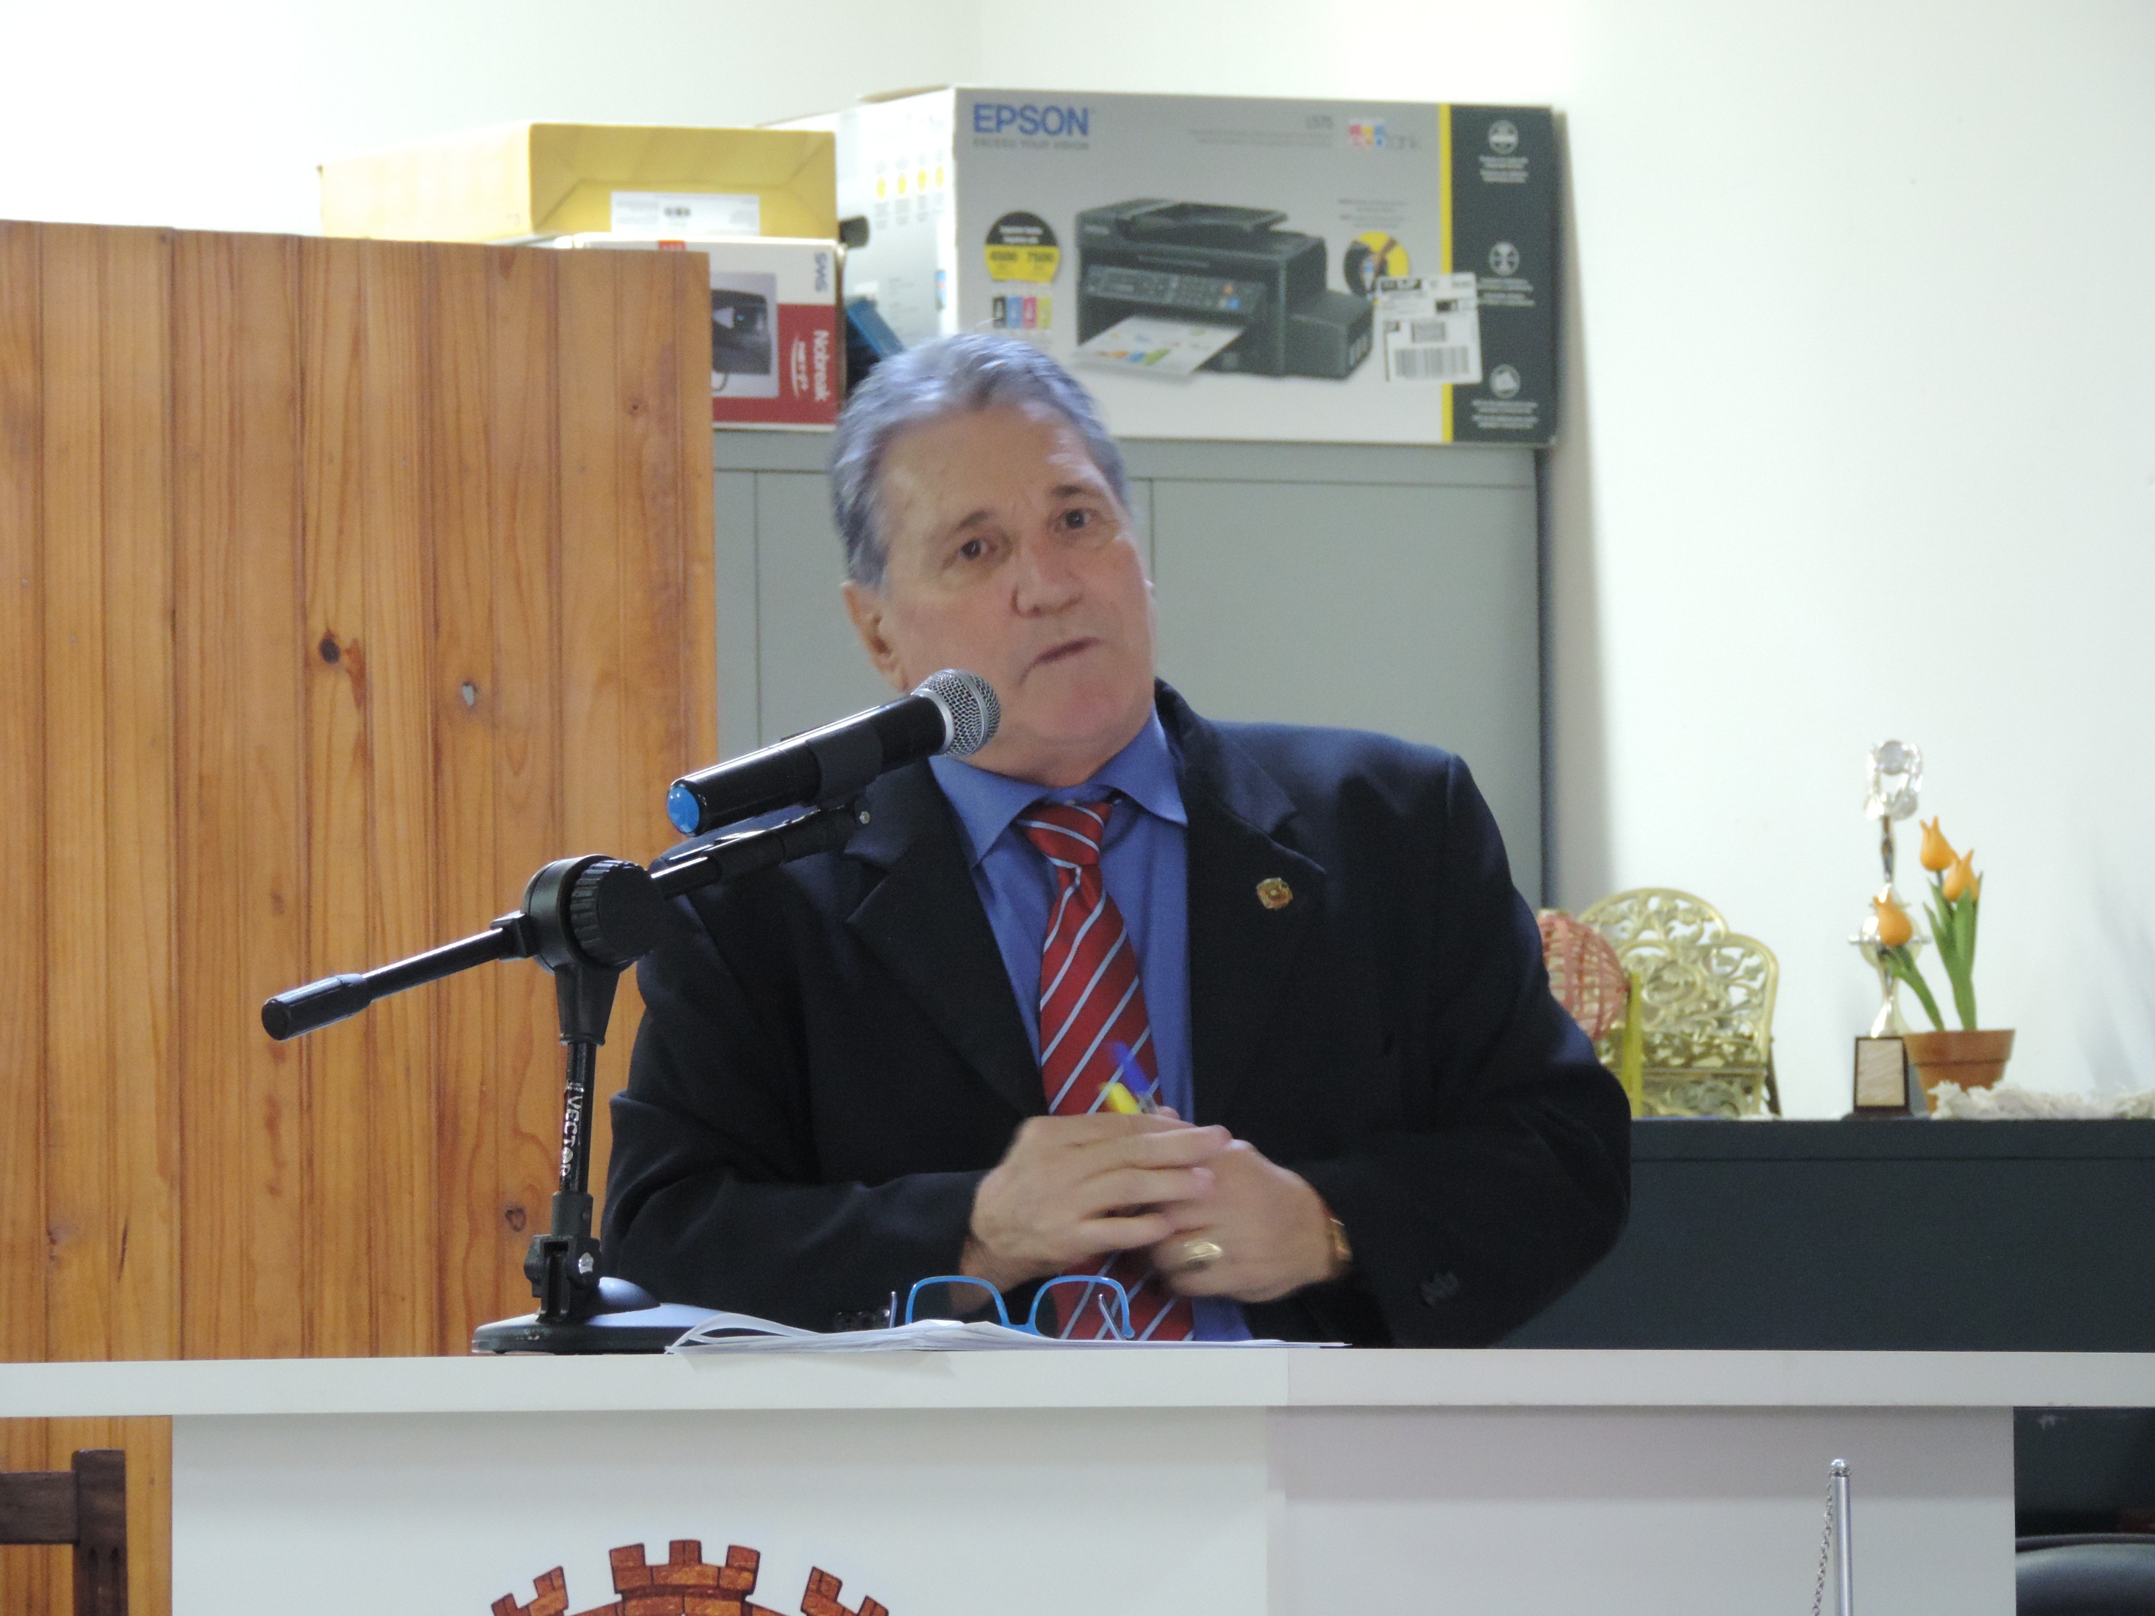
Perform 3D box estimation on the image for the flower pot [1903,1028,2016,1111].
[{"bbox_3d":[0.697,0.210,12.300,0.089,0.068,0.089,0,-2,0],"label":"flower pot"}]

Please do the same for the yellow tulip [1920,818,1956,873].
[{"bbox_3d":[0.679,0.029,12.300,0.029,0.043,0.029,0,-2,0],"label":"yellow tulip"}]

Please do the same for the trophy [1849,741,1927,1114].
[{"bbox_3d":[0.639,0.095,12.300,0.056,0.292,0.050,0,-2,-8],"label":"trophy"}]

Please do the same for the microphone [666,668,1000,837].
[{"bbox_3d":[-0.140,-0.030,8.950,0.230,0.051,0.051,-17,-3,-31],"label":"microphone"}]

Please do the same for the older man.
[{"bbox_3d":[0.028,0.569,9.165,0.590,1.700,0.400,0,-2,-3],"label":"older man"}]

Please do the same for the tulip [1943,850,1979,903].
[{"bbox_3d":[0.699,0.055,12.300,0.028,0.041,0.028,0,-2,0],"label":"tulip"}]

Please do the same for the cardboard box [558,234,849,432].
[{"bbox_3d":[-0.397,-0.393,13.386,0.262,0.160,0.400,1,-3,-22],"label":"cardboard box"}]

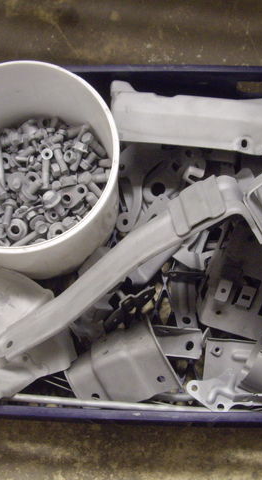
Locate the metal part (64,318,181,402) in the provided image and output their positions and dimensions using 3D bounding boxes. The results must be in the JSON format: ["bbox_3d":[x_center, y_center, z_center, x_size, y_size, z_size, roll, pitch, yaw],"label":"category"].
[{"bbox_3d":[-0.007,0.158,0.811,0.112,0.060,0.092,-30,74,-6],"label":"metal part"}]

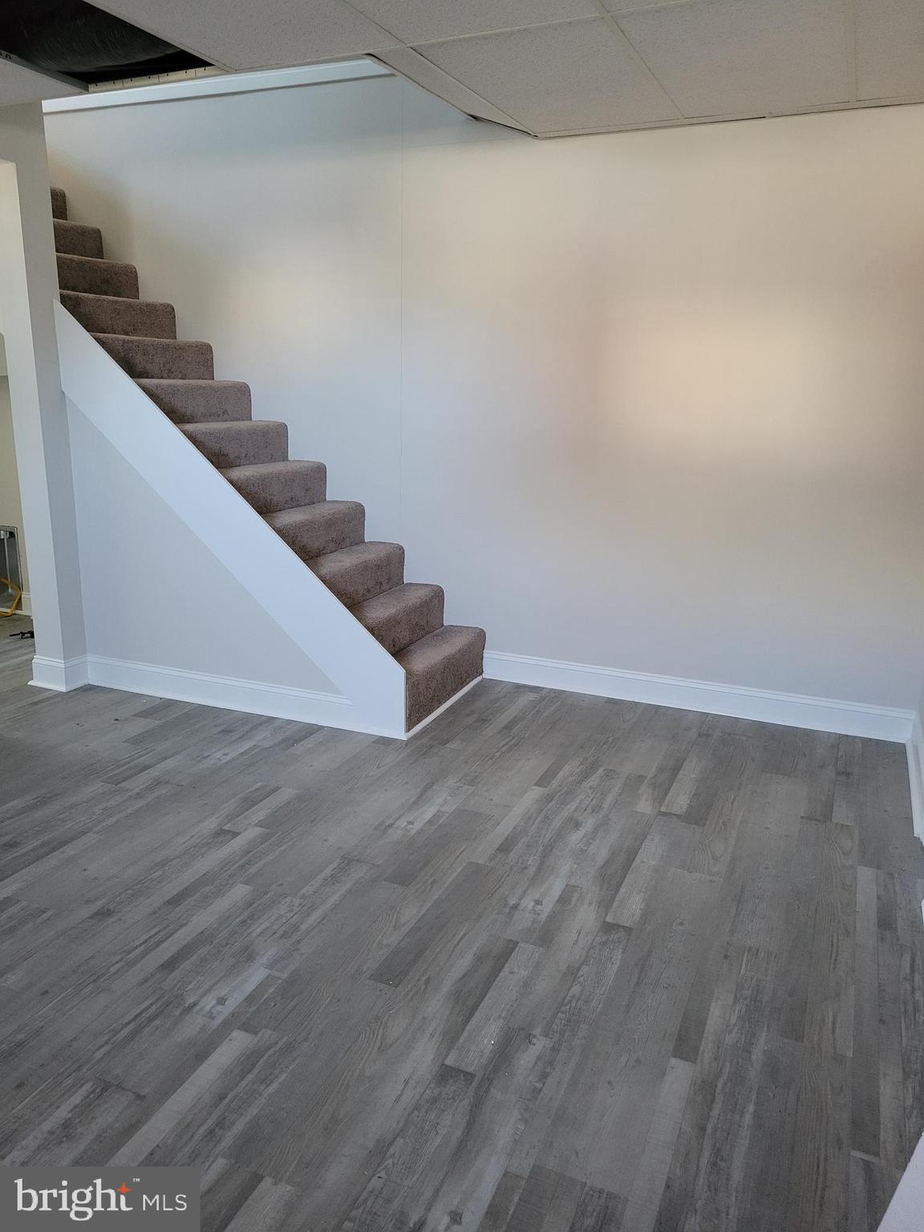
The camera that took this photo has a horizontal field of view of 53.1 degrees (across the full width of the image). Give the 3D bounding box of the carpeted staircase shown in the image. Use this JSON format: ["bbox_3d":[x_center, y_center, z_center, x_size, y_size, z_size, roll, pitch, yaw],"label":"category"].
[{"bbox_3d":[-1.241,-0.888,4.324,2.614,2.367,0.856,7,16,22],"label":"carpeted staircase"}]

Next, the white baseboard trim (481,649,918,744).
[{"bbox_3d":[0.973,0.344,4.153,1.883,0.141,0.026,7,16,22],"label":"white baseboard trim"}]

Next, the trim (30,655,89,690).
[{"bbox_3d":[-1.892,0.250,4.333,0.262,0.144,0.143,7,16,22],"label":"trim"}]

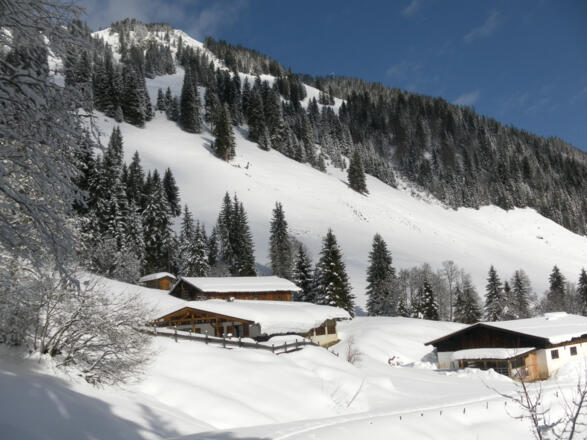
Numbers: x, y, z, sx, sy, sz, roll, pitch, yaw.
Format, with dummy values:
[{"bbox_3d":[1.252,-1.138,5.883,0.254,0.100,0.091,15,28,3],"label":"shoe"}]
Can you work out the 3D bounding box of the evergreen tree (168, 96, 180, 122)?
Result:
[{"bbox_3d":[-43.240,-40.170,215.640,4.220,9.780,4.220,-2,-7,0],"label":"evergreen tree"}]

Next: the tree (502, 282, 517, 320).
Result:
[{"bbox_3d":[50.233,18.837,138.000,3.260,9.530,3.260,0,-6,0],"label":"tree"}]

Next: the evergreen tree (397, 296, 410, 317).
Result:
[{"bbox_3d":[22.245,17.290,120.000,2.830,4.450,2.830,0,-6,0],"label":"evergreen tree"}]

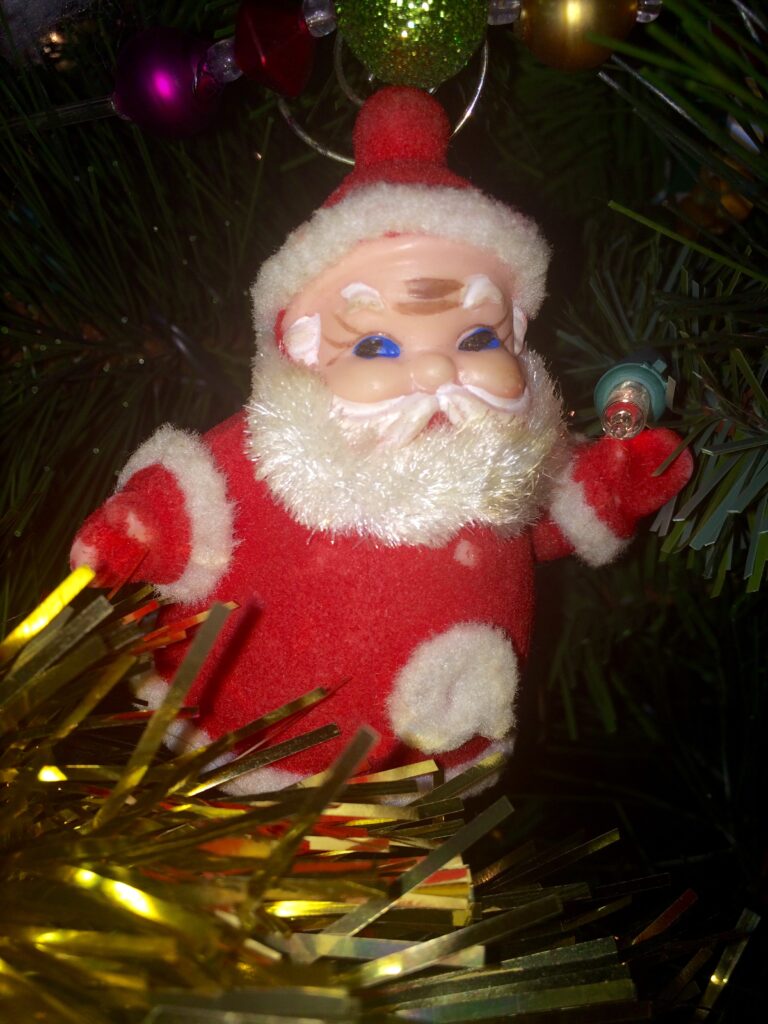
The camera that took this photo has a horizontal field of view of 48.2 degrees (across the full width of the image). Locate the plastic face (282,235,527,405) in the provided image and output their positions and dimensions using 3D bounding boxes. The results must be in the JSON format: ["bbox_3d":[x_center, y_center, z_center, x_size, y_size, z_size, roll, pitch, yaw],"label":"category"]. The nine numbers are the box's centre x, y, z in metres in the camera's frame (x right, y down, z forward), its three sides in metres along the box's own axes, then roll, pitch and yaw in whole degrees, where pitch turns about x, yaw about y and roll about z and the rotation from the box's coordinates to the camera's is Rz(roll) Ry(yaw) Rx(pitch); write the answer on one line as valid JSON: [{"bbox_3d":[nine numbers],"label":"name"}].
[{"bbox_3d":[0.004,-0.026,0.126,0.038,0.028,0.023,-1,3,-14],"label":"plastic face"}]

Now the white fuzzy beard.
[{"bbox_3d":[0.004,-0.011,0.130,0.049,0.035,0.032,-1,3,-14],"label":"white fuzzy beard"}]

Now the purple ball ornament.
[{"bbox_3d":[-0.037,-0.072,0.145,0.018,0.018,0.018,0,3,0],"label":"purple ball ornament"}]

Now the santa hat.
[{"bbox_3d":[0.003,-0.048,0.143,0.047,0.041,0.045,-1,3,-14],"label":"santa hat"}]

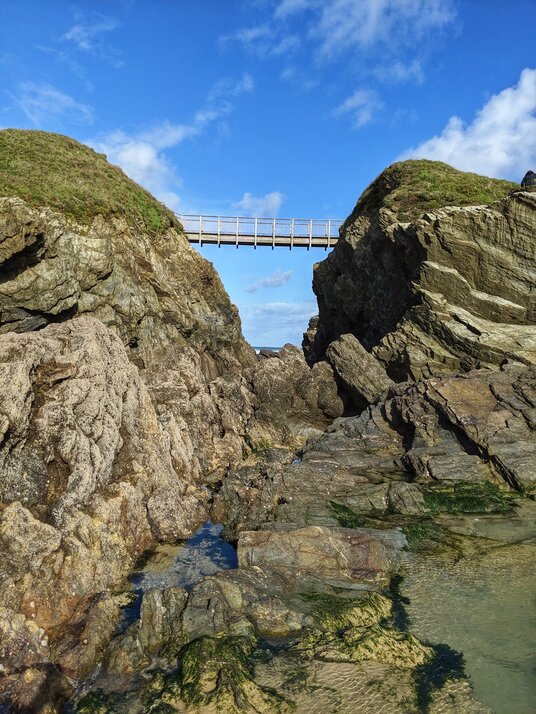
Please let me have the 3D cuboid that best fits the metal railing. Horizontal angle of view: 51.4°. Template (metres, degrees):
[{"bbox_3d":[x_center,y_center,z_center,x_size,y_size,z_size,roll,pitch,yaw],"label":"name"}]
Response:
[{"bbox_3d":[-0.178,-8.288,37.459,11.400,1.900,1.470,1,1,-3],"label":"metal railing"}]

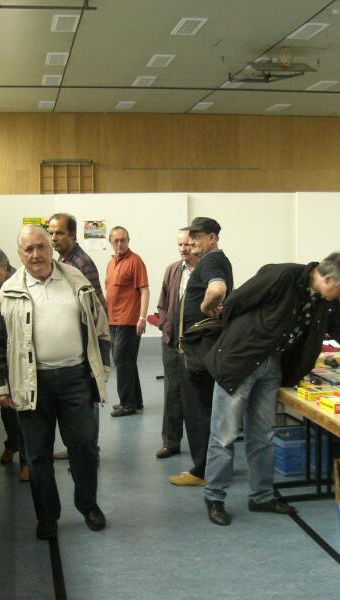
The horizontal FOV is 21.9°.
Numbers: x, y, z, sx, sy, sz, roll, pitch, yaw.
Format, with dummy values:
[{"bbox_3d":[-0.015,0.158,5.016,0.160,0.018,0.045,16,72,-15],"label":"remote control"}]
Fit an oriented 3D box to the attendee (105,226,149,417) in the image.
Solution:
[{"bbox_3d":[-0.426,0.191,8.500,0.380,1.790,0.500,-4,5,-45],"label":"attendee"}]

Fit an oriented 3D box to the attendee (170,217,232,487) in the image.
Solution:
[{"bbox_3d":[0.230,0.346,6.020,0.430,1.800,0.550,-2,4,-17],"label":"attendee"}]

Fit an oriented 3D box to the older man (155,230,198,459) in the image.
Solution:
[{"bbox_3d":[0.144,0.327,6.830,0.560,1.730,0.380,1,4,19],"label":"older man"}]

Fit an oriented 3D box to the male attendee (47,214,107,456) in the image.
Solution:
[{"bbox_3d":[-0.705,0.263,6.620,0.360,1.842,0.500,-3,4,-30],"label":"male attendee"}]

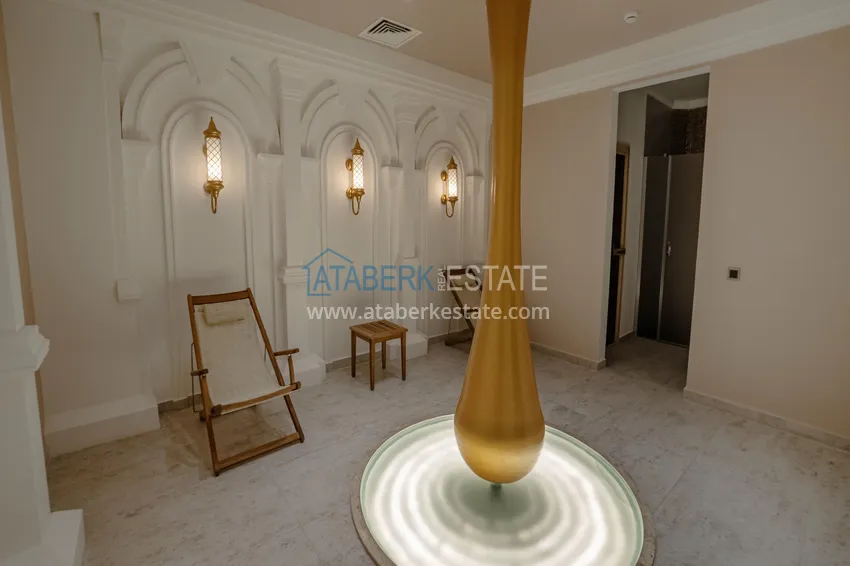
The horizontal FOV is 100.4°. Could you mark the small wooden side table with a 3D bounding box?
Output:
[{"bbox_3d":[-0.430,0.662,3.299,0.391,0.480,0.391,-6,10,-39],"label":"small wooden side table"}]

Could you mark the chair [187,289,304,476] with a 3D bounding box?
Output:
[{"bbox_3d":[-1.253,0.552,2.415,0.525,0.918,0.958,-6,10,-39],"label":"chair"}]

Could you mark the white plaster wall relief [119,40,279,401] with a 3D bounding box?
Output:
[{"bbox_3d":[-1.597,-0.384,2.682,0.971,2.567,0.133,-5,9,-37],"label":"white plaster wall relief"}]

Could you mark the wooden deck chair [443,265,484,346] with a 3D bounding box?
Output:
[{"bbox_3d":[0.680,0.335,4.120,0.570,0.920,0.950,-6,11,-36],"label":"wooden deck chair"}]

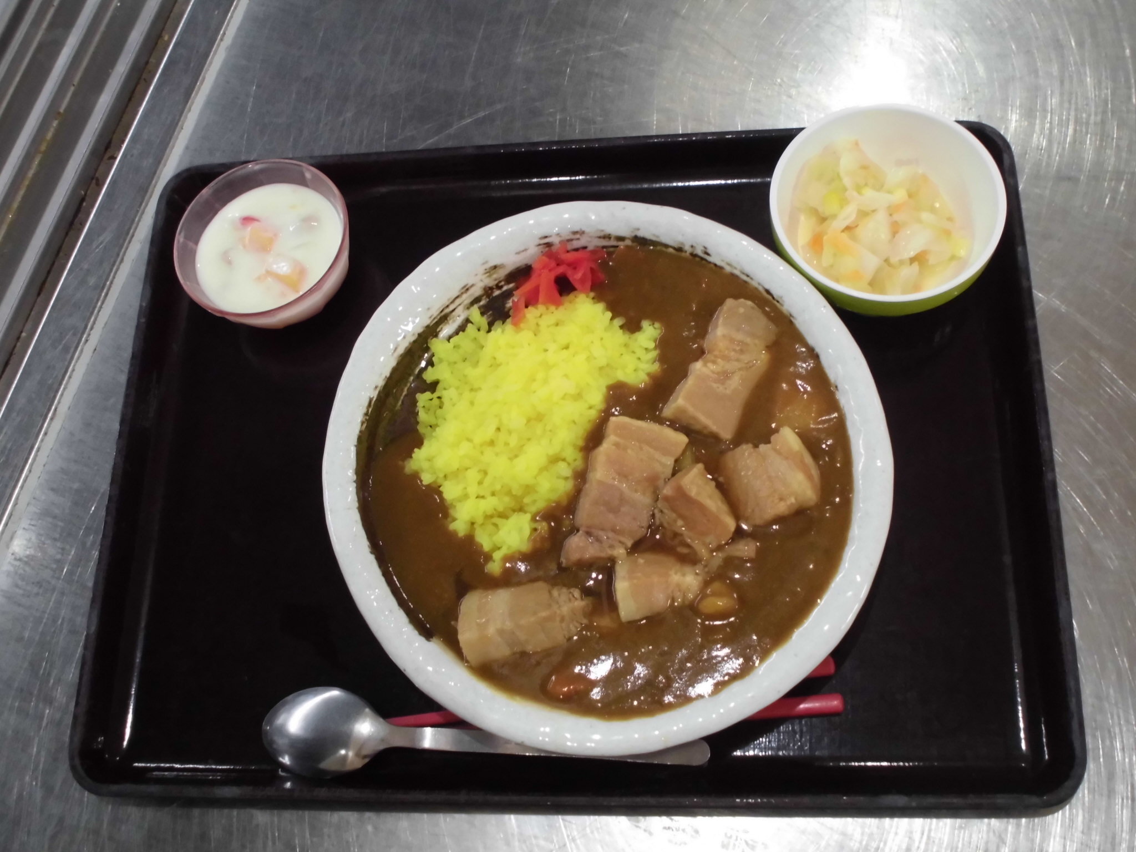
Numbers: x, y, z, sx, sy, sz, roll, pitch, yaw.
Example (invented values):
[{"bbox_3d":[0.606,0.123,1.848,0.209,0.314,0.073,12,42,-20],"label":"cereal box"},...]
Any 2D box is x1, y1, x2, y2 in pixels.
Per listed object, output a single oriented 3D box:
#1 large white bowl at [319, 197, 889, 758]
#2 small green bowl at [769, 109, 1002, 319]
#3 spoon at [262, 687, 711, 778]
[{"bbox_3d":[0.017,0.023,0.538,0.237,0.057,0.237,-2,68,8],"label":"large white bowl"},{"bbox_3d":[0.142,-0.089,0.567,0.100,0.050,0.100,-2,68,8],"label":"small green bowl"},{"bbox_3d":[-0.037,0.131,0.521,0.192,0.022,0.038,1,69,9],"label":"spoon"}]

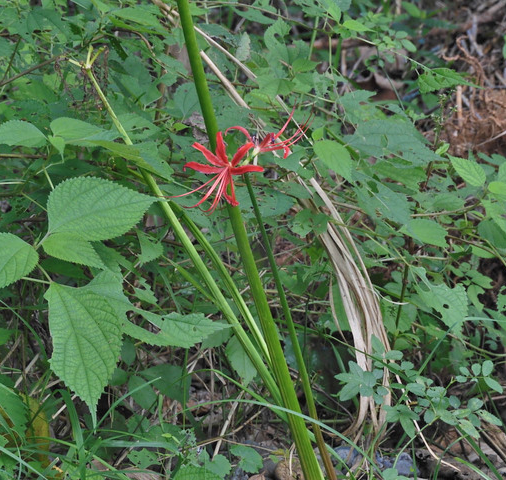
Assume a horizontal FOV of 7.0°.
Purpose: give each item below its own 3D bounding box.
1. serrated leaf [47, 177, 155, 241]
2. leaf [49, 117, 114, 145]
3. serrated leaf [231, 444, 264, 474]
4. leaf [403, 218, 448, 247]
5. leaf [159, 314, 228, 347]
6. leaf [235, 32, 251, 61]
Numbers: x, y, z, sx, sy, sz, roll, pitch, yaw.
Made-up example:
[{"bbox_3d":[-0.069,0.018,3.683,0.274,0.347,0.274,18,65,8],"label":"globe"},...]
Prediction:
[{"bbox_3d":[-0.126,-0.026,3.450,0.095,0.018,0.060,-17,56,-15],"label":"serrated leaf"},{"bbox_3d":[-0.146,-0.093,3.550,0.056,0.015,0.036,5,41,1],"label":"leaf"},{"bbox_3d":[-0.005,0.191,3.620,0.028,0.012,0.033,0,45,-8],"label":"serrated leaf"},{"bbox_3d":[0.155,-0.007,3.750,0.045,0.012,0.031,21,46,17],"label":"leaf"},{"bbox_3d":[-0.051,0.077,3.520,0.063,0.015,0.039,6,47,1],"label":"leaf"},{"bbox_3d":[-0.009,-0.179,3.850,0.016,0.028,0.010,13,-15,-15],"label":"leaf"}]

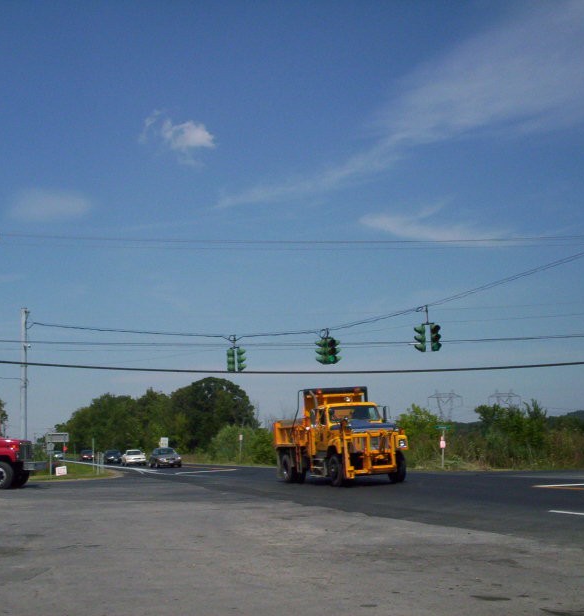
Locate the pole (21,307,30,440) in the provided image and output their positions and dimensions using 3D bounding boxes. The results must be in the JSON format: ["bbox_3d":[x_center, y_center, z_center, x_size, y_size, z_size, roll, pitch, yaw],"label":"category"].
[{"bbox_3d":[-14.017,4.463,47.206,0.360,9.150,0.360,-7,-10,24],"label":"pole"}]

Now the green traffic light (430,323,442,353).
[{"bbox_3d":[5.773,1.220,35.923,0.350,1.080,0.420,4,-10,-28],"label":"green traffic light"}]

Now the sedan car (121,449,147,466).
[{"bbox_3d":[-13.283,12.636,75.487,1.800,1.420,4.800,2,-9,-18],"label":"sedan car"}]

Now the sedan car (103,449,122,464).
[{"bbox_3d":[-17.905,14.929,89.815,1.770,1.450,4.600,2,-9,-17],"label":"sedan car"}]

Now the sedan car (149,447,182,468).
[{"bbox_3d":[-9.325,11.051,66.109,1.770,1.450,4.600,2,-9,-18],"label":"sedan car"}]

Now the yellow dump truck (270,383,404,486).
[{"bbox_3d":[1.672,4.699,32.662,2.500,3.380,7.000,2,-9,-20],"label":"yellow dump truck"}]

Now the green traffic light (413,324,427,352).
[{"bbox_3d":[5.136,1.224,36.025,0.420,1.080,0.350,1,-9,-11],"label":"green traffic light"}]

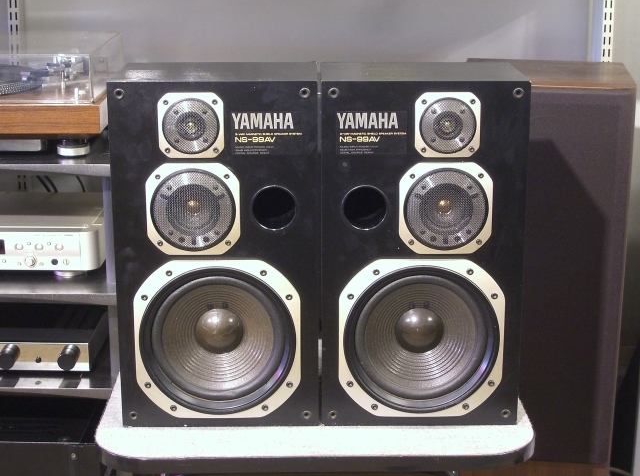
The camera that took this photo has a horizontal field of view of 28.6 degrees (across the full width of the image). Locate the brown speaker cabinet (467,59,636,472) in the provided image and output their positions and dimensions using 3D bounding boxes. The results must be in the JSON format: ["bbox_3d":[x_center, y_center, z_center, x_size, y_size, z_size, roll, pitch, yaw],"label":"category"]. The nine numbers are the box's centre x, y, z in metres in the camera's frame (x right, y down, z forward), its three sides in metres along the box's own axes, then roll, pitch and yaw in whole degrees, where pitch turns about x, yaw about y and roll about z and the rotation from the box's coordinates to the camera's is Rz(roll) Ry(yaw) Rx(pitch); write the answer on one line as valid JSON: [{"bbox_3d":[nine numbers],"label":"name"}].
[{"bbox_3d":[0.425,0.108,2.468,0.305,0.870,0.308,2,15,9],"label":"brown speaker cabinet"}]

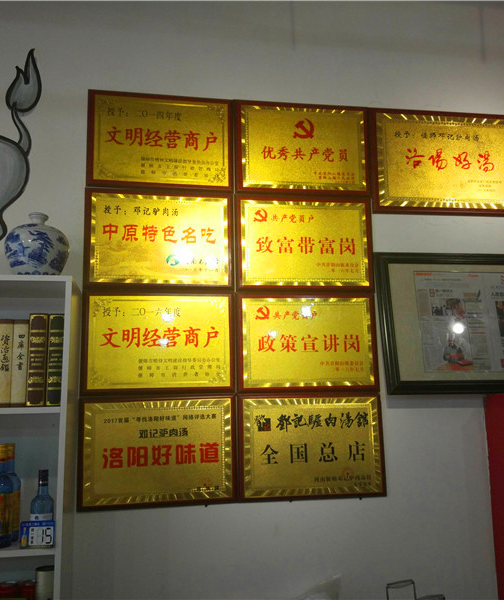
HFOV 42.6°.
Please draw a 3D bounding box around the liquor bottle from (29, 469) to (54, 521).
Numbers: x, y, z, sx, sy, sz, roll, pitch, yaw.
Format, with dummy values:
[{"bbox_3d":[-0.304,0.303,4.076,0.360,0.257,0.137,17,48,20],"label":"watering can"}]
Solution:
[{"bbox_3d":[-0.575,0.570,1.778,0.063,0.196,0.063,1,-10,-10],"label":"liquor bottle"}]

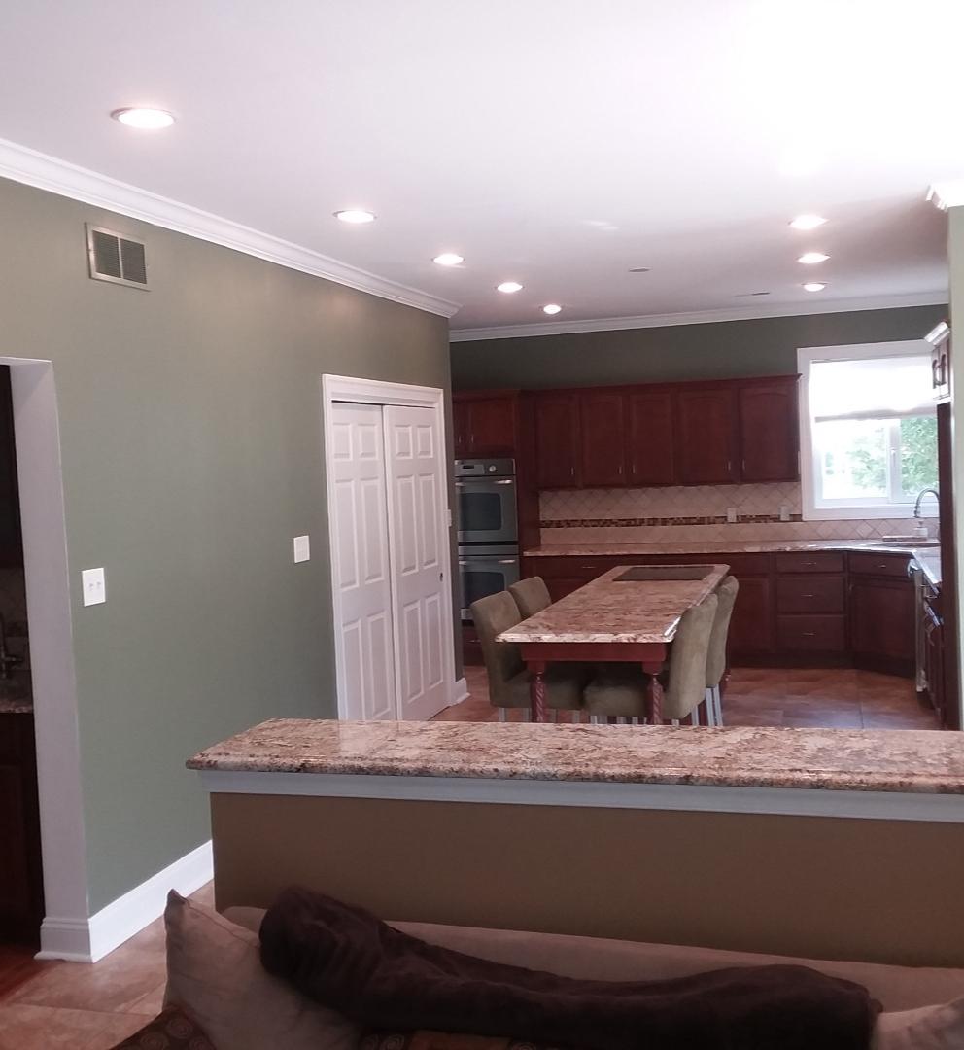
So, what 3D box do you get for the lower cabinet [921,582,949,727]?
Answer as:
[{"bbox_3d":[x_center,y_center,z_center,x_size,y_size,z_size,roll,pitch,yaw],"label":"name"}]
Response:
[{"bbox_3d":[2.837,0.740,6.520,0.610,0.880,1.330,-2,4,16],"label":"lower cabinet"}]

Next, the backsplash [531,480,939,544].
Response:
[{"bbox_3d":[2.017,-0.107,9.154,3.200,0.460,0.025,-2,3,17],"label":"backsplash"}]

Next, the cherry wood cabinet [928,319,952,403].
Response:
[{"bbox_3d":[2.450,-0.753,5.489,0.630,0.352,0.860,-2,3,17],"label":"cherry wood cabinet"}]

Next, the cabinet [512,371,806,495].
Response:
[{"bbox_3d":[1.446,-0.704,9.288,2.120,0.805,0.350,-2,4,16],"label":"cabinet"}]

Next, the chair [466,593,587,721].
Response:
[{"bbox_3d":[0.320,0.848,6.442,0.605,0.920,0.490,-2,4,16],"label":"chair"}]

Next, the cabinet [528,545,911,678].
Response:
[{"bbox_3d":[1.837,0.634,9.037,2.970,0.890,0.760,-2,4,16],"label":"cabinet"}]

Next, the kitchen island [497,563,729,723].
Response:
[{"bbox_3d":[0.820,0.812,6.123,0.735,0.914,2.860,-2,3,17],"label":"kitchen island"}]

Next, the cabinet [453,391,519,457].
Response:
[{"bbox_3d":[-0.045,-0.784,9.383,0.840,0.490,0.650,-2,3,17],"label":"cabinet"}]

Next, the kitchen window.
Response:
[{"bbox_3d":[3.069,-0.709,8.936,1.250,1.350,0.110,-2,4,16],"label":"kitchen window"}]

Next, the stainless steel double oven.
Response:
[{"bbox_3d":[-0.003,0.119,9.393,0.765,1.277,0.610,-2,3,17],"label":"stainless steel double oven"}]

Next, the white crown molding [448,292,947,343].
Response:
[{"bbox_3d":[1.615,-1.625,9.300,4.150,0.095,0.100,-2,4,16],"label":"white crown molding"}]

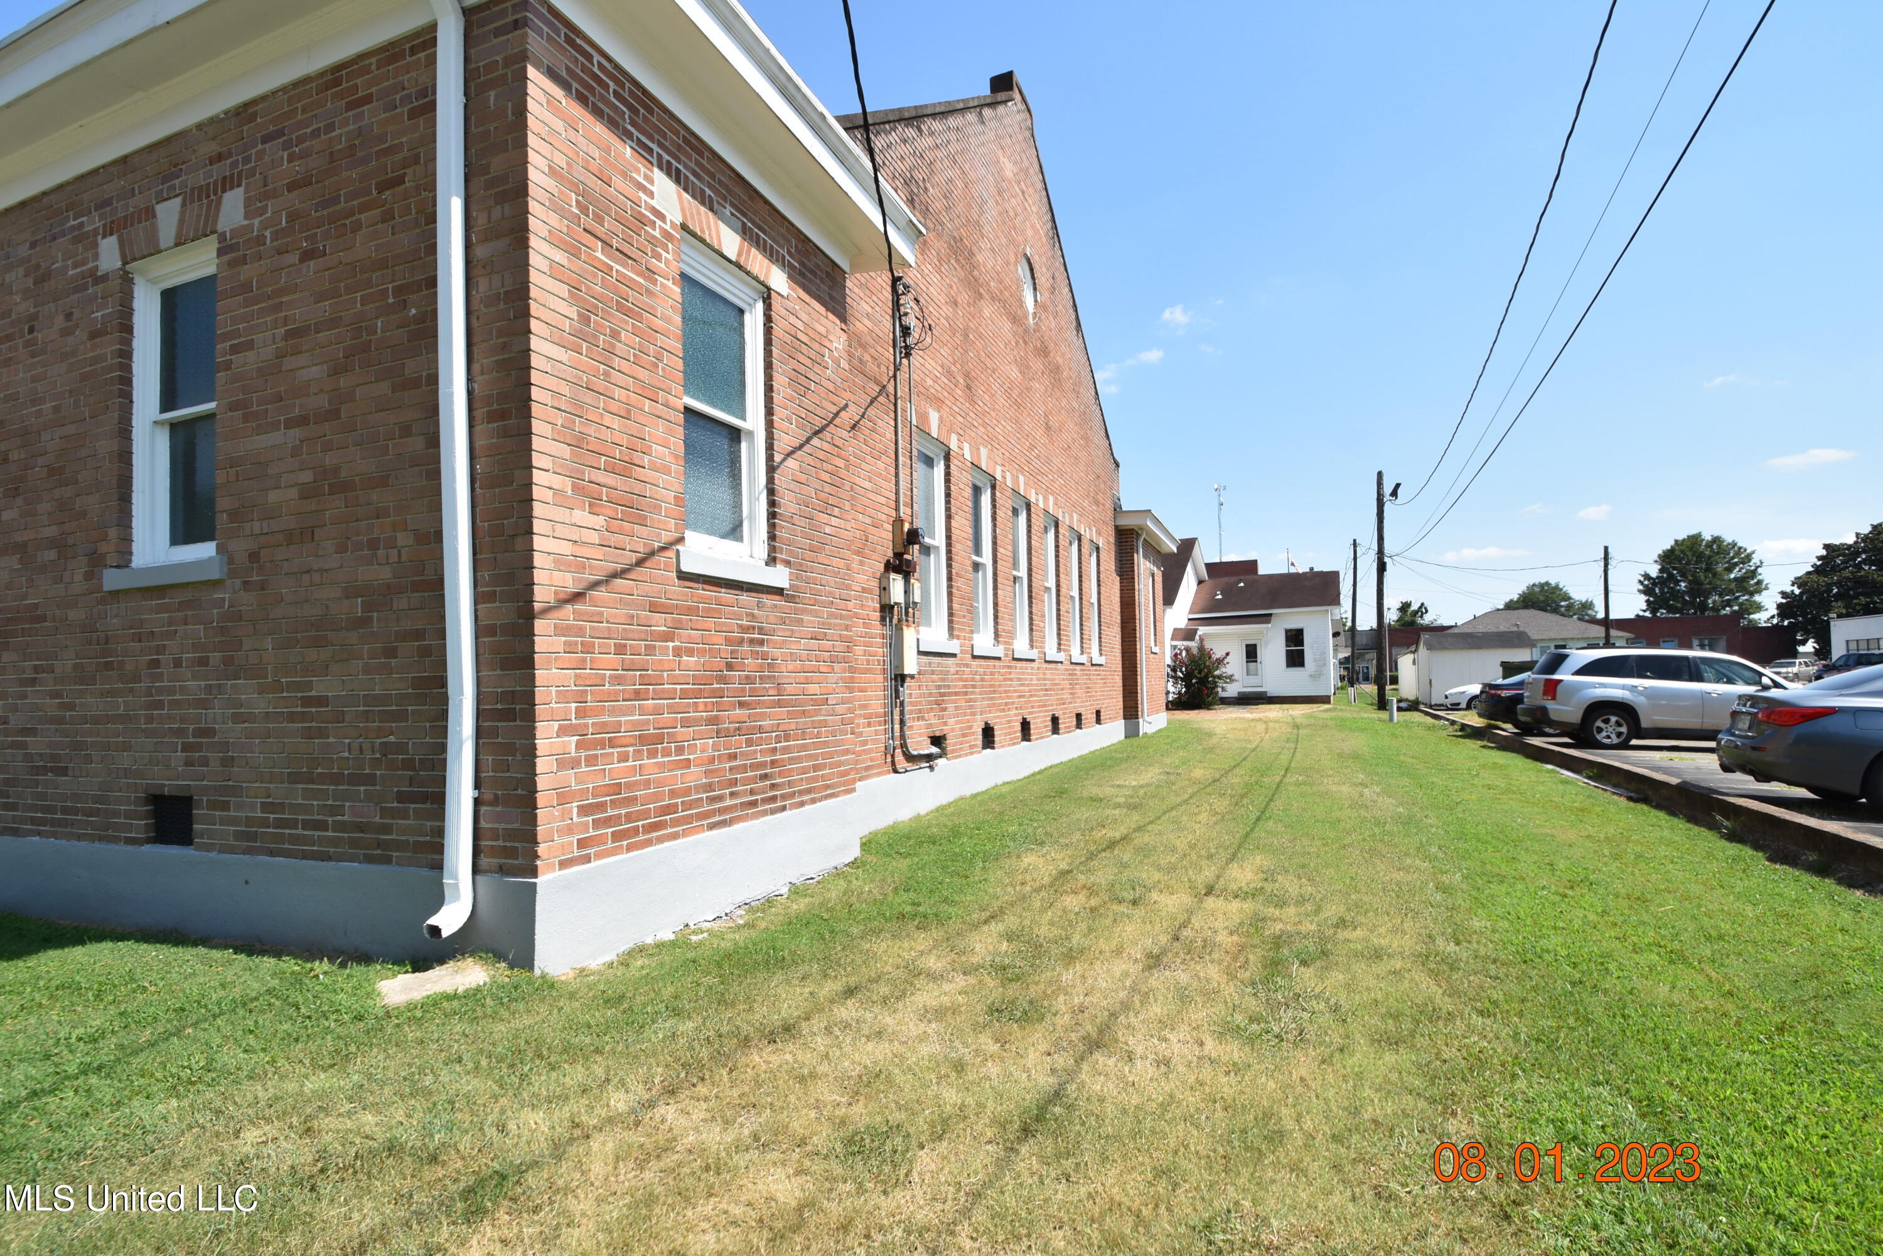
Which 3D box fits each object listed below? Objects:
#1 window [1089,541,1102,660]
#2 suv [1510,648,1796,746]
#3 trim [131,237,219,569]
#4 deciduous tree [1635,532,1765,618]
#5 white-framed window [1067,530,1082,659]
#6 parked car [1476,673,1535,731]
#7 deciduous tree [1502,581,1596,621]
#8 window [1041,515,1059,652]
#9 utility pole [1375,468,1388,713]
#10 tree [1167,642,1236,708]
[{"bbox_3d":[2.675,-0.480,14.944,0.140,2.000,0.820,-3,-3,23],"label":"window"},{"bbox_3d":[13.163,1.225,14.733,5.000,1.740,1.850,-1,-3,23],"label":"suv"},{"bbox_3d":[-4.104,-1.198,4.587,0.850,1.660,0.140,-2,-3,21],"label":"trim"},{"bbox_3d":[65.499,-1.721,71.664,11.200,12.904,11.000,-3,-3,23],"label":"deciduous tree"},{"bbox_3d":[2.107,-0.557,13.601,0.140,2.000,0.820,-3,-3,23],"label":"white-framed window"},{"bbox_3d":[14.774,1.560,18.454,4.800,1.460,1.840,-1,-3,23],"label":"parked car"},{"bbox_3d":[59.703,0.426,81.734,9.600,10.238,9.300,-3,-3,23],"label":"deciduous tree"},{"bbox_3d":[1.551,-0.634,12.286,0.140,2.000,0.820,-3,-3,23],"label":"window"},{"bbox_3d":[15.515,-1.270,29.500,0.280,8.450,0.280,-1,-2,23],"label":"utility pole"},{"bbox_3d":[9.682,1.827,31.300,2.600,2.500,2.400,-3,-3,23],"label":"tree"}]

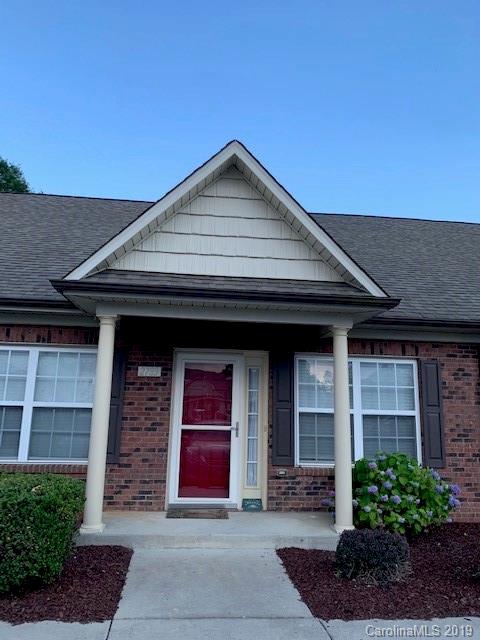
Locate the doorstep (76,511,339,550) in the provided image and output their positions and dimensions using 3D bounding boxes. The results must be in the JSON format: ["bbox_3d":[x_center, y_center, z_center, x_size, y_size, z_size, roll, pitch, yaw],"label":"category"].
[{"bbox_3d":[-0.252,2.496,5.744,3.080,0.135,1.240,2,-11,-5],"label":"doorstep"}]

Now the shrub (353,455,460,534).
[{"bbox_3d":[2.068,2.224,6.221,1.630,1.015,1.100,3,-11,-6],"label":"shrub"}]

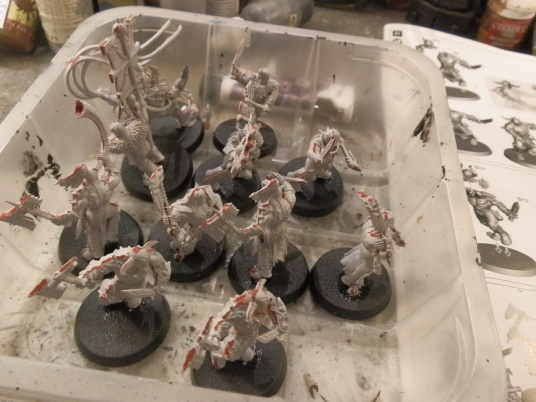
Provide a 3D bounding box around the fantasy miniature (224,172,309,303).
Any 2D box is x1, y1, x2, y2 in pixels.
[{"bbox_3d":[0.001,0.010,0.151,0.033,0.047,0.033,-18,53,-21],"label":"fantasy miniature"}]

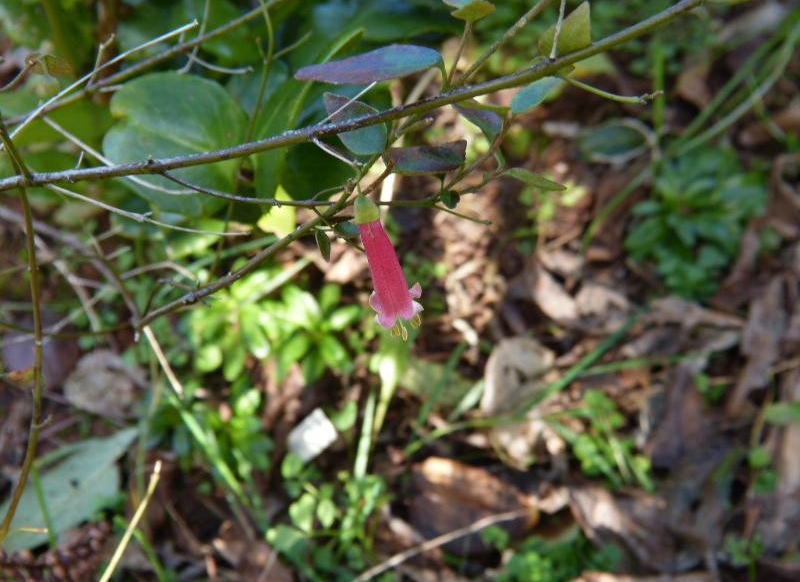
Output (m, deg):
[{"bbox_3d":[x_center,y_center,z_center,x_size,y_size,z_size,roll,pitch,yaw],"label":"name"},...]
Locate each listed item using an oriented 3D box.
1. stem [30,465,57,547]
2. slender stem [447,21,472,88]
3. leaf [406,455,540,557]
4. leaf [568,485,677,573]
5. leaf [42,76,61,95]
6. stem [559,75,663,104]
[{"bbox_3d":[-0.185,0.112,0.565,0.004,0.046,0.004,-12,7,0],"label":"stem"},{"bbox_3d":[0.018,-0.073,0.335,0.002,0.021,0.002,20,15,0],"label":"slender stem"},{"bbox_3d":[0.041,0.122,0.623,0.073,0.022,0.054,0,40,0],"label":"leaf"},{"bbox_3d":[0.123,0.132,0.600,0.036,0.015,0.065,-26,48,-27],"label":"leaf"},{"bbox_3d":[-0.135,-0.079,0.420,0.007,0.007,0.004,0,40,0],"label":"leaf"},{"bbox_3d":[0.065,-0.062,0.335,0.033,0.005,0.005,9,0,0],"label":"stem"}]

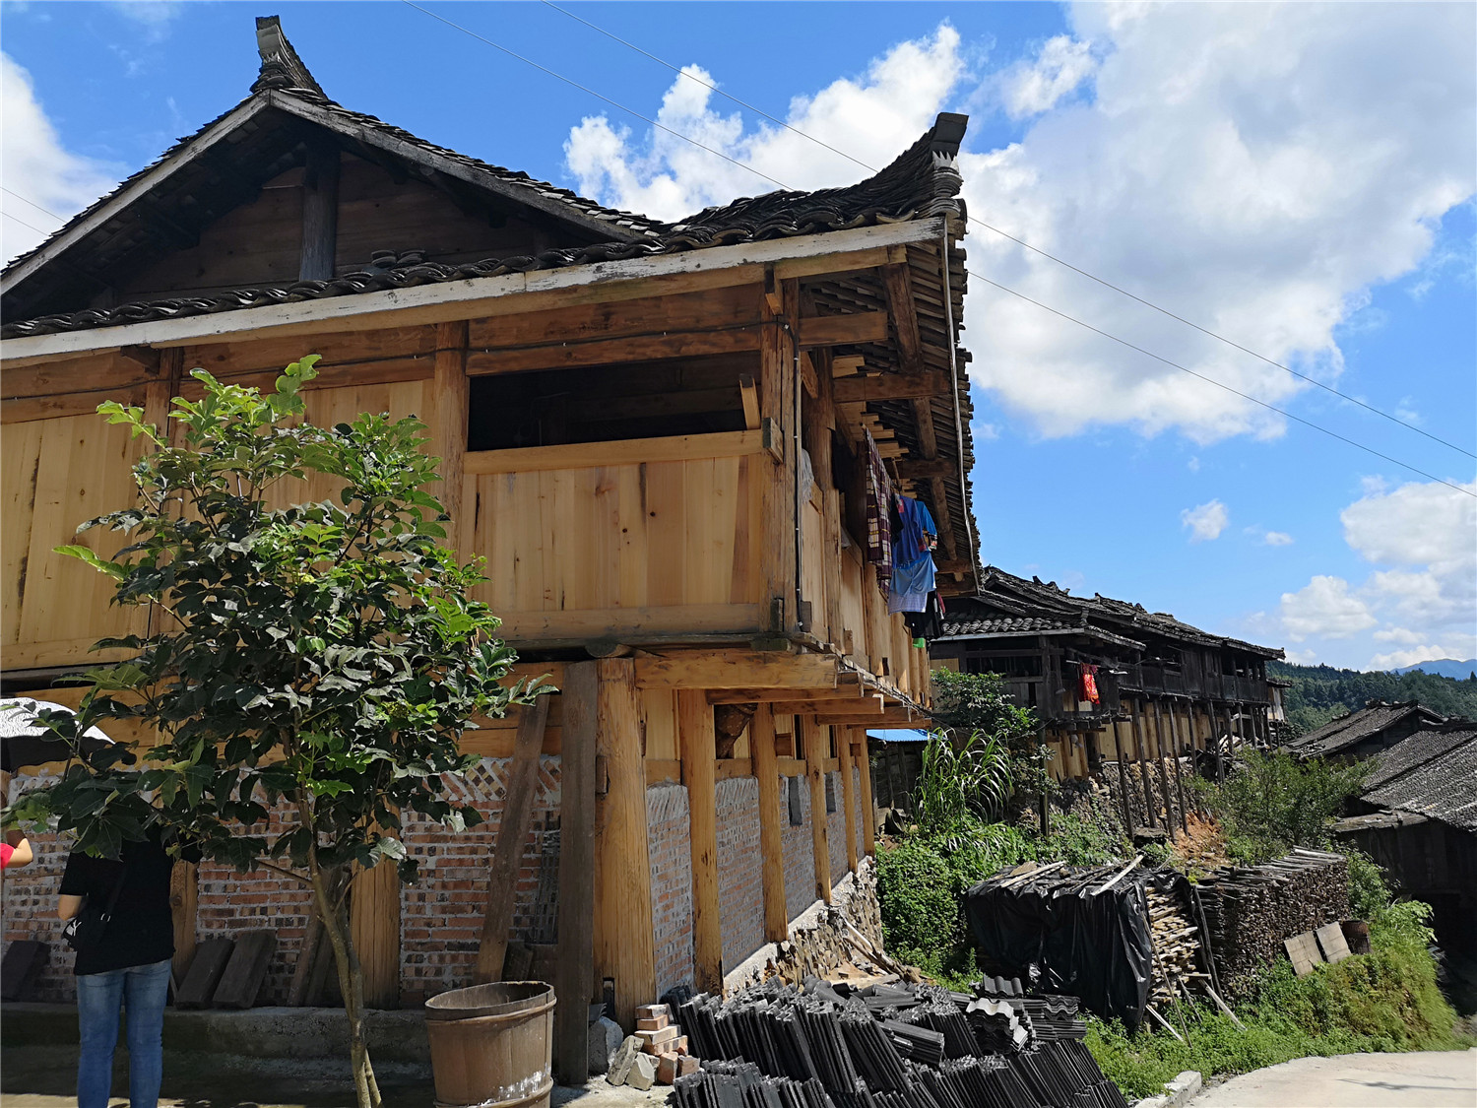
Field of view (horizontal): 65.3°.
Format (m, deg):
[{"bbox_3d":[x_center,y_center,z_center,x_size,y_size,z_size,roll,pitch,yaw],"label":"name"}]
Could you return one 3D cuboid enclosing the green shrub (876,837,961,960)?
[{"bbox_3d":[2.734,5.250,17.500,1.250,1.850,1.200,-4,-11,11],"label":"green shrub"}]

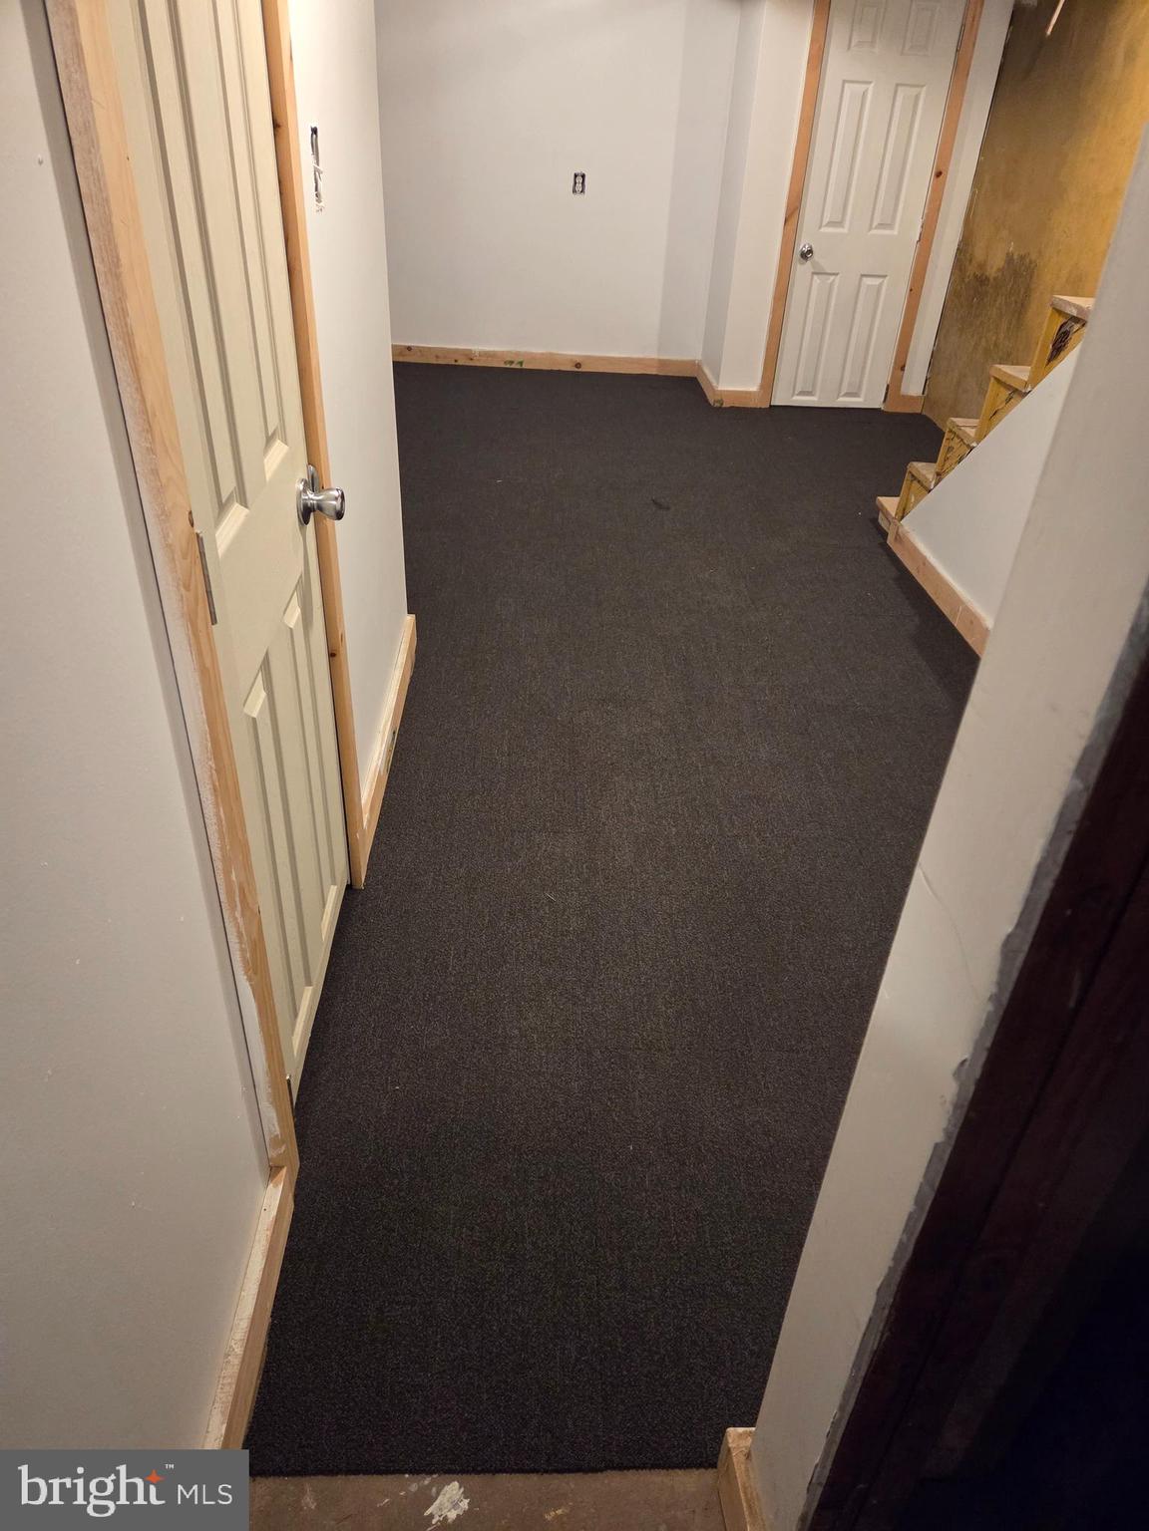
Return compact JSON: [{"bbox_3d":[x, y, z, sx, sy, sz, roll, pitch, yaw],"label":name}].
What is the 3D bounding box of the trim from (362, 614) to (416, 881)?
[{"bbox_3d":[-0.464,-0.097,2.559,0.020,0.093,1.095,1,34,-3],"label":"trim"}]

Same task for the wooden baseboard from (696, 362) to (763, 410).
[{"bbox_3d":[0.870,-2.149,5.731,0.276,0.093,0.652,0,34,-4],"label":"wooden baseboard"}]

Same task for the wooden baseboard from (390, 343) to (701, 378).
[{"bbox_3d":[-0.195,-2.383,5.993,1.847,0.093,0.020,3,34,0],"label":"wooden baseboard"}]

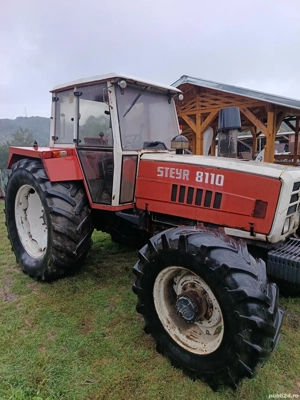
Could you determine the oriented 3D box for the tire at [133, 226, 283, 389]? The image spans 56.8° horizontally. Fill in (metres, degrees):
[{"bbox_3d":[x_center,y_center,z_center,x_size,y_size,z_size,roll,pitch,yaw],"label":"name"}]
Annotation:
[{"bbox_3d":[0.425,0.880,2.420,0.450,1.330,1.330,-12,17,-43],"label":"tire"}]

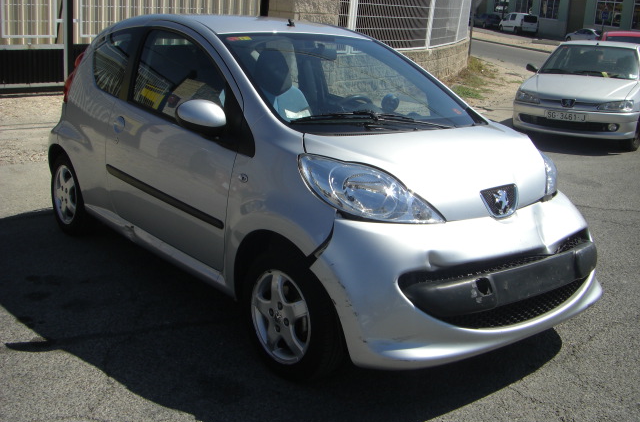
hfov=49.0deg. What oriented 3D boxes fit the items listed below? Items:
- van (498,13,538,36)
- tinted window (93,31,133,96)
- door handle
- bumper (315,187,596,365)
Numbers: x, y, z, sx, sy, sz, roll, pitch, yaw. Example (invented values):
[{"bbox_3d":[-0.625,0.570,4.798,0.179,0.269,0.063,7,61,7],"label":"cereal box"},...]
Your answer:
[{"bbox_3d":[19.333,-18.251,68.500,1.800,1.860,4.400,-1,17,-16],"label":"van"},{"bbox_3d":[-1.161,-0.828,3.947,0.110,0.360,0.600,8,9,-36],"label":"tinted window"},{"bbox_3d":[-1.054,-0.457,3.707,0.045,0.090,0.130,-8,18,-39],"label":"door handle"},{"bbox_3d":[0.717,0.248,2.969,1.550,0.520,0.460,-8,18,-39],"label":"bumper"}]

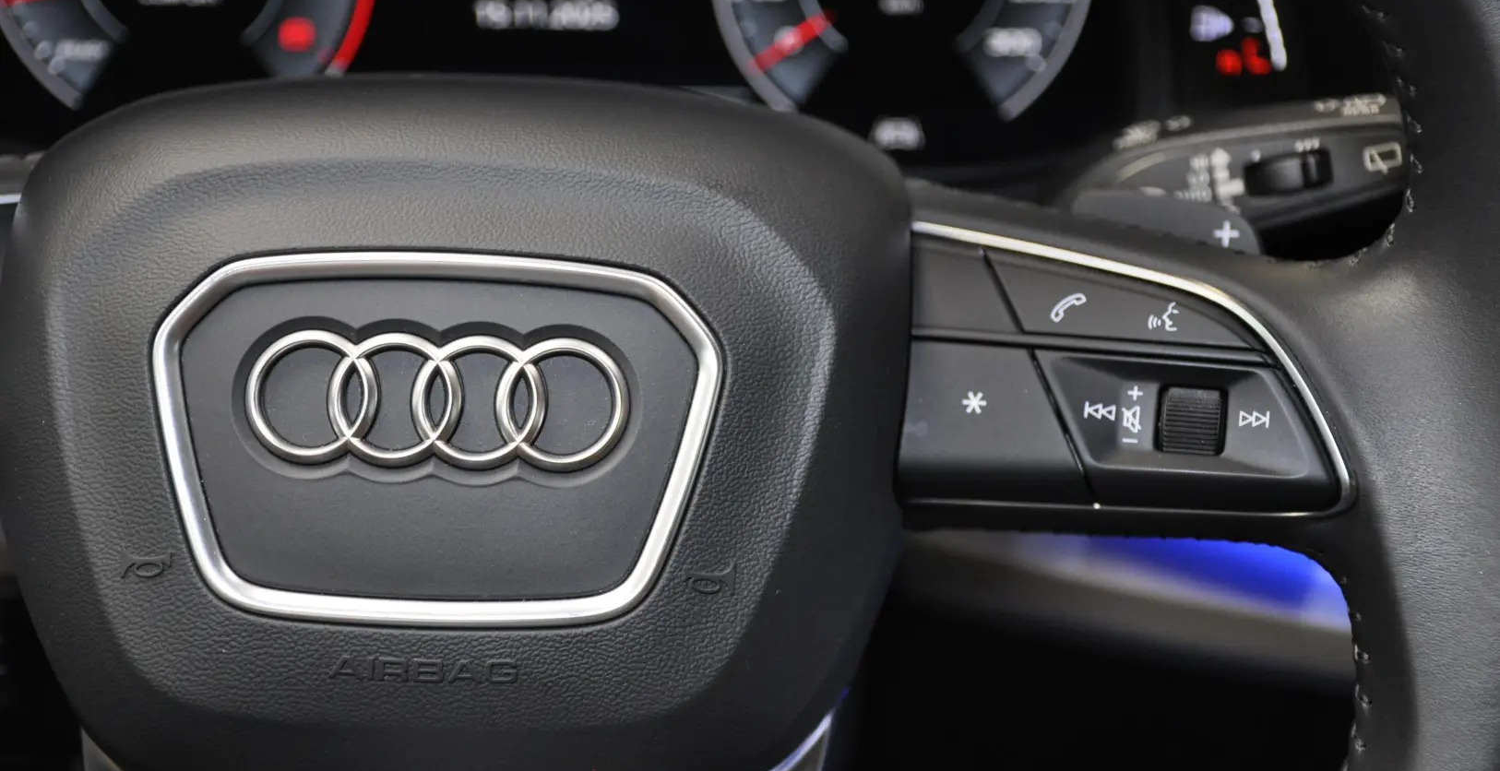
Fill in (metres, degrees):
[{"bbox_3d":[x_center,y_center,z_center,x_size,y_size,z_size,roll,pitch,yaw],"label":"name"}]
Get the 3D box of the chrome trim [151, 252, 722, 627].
[{"bbox_3d":[-0.051,0.009,0.430,0.093,0.061,0.010,2,1,1],"label":"chrome trim"}]

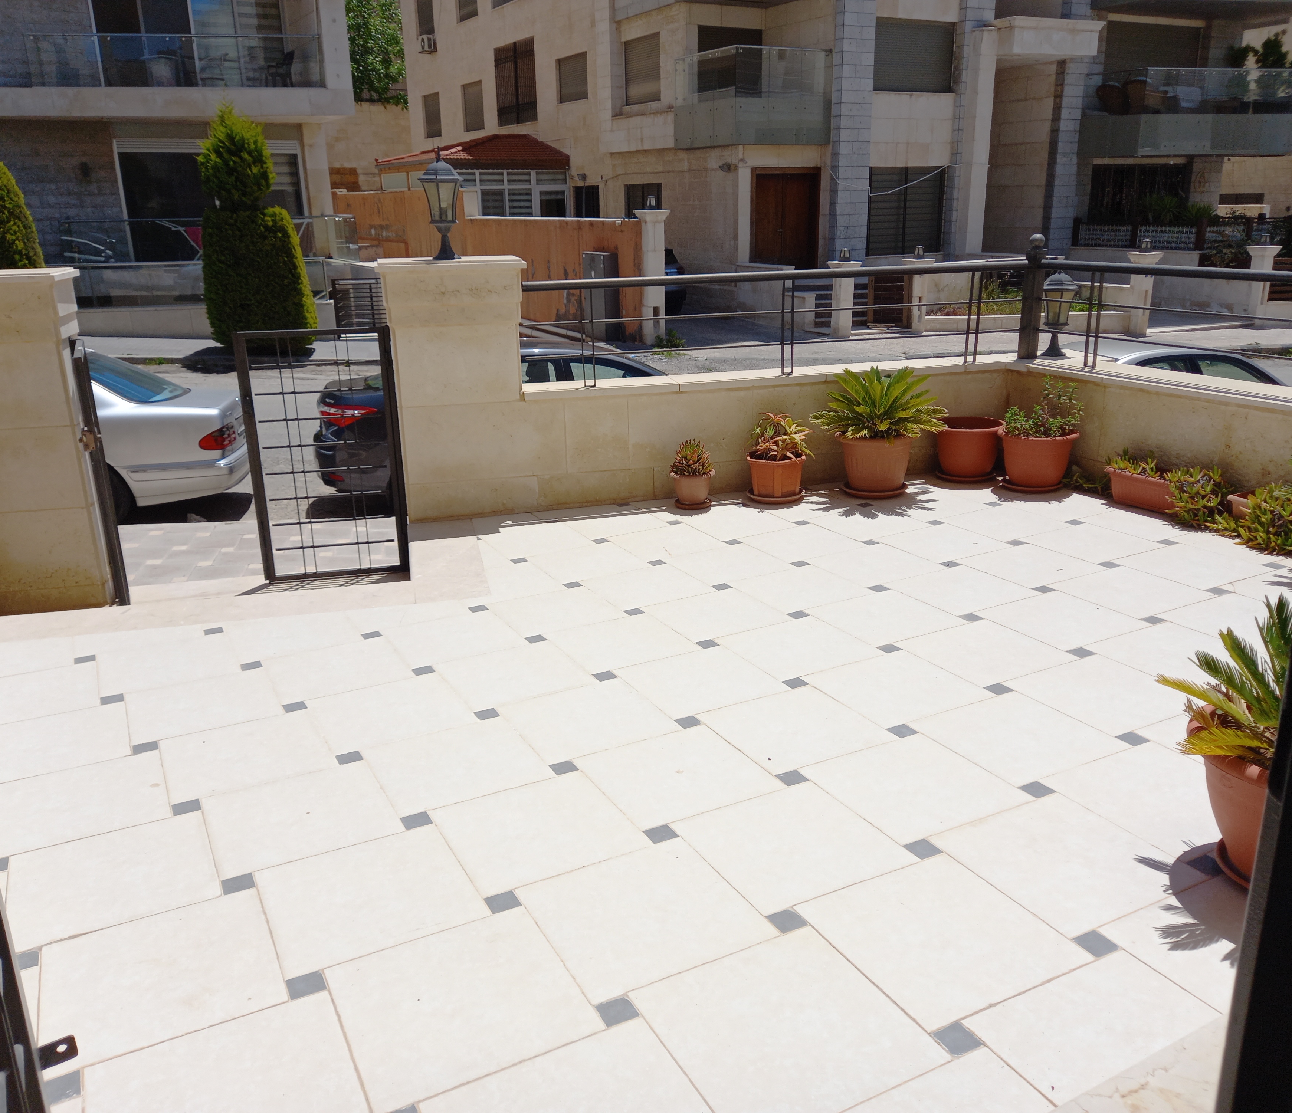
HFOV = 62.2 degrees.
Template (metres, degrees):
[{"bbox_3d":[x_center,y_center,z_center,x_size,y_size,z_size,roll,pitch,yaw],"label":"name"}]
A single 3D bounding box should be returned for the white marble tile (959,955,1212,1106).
[{"bbox_3d":[0.899,0.938,2.155,0.468,0.015,0.245,-10,19,-25],"label":"white marble tile"}]

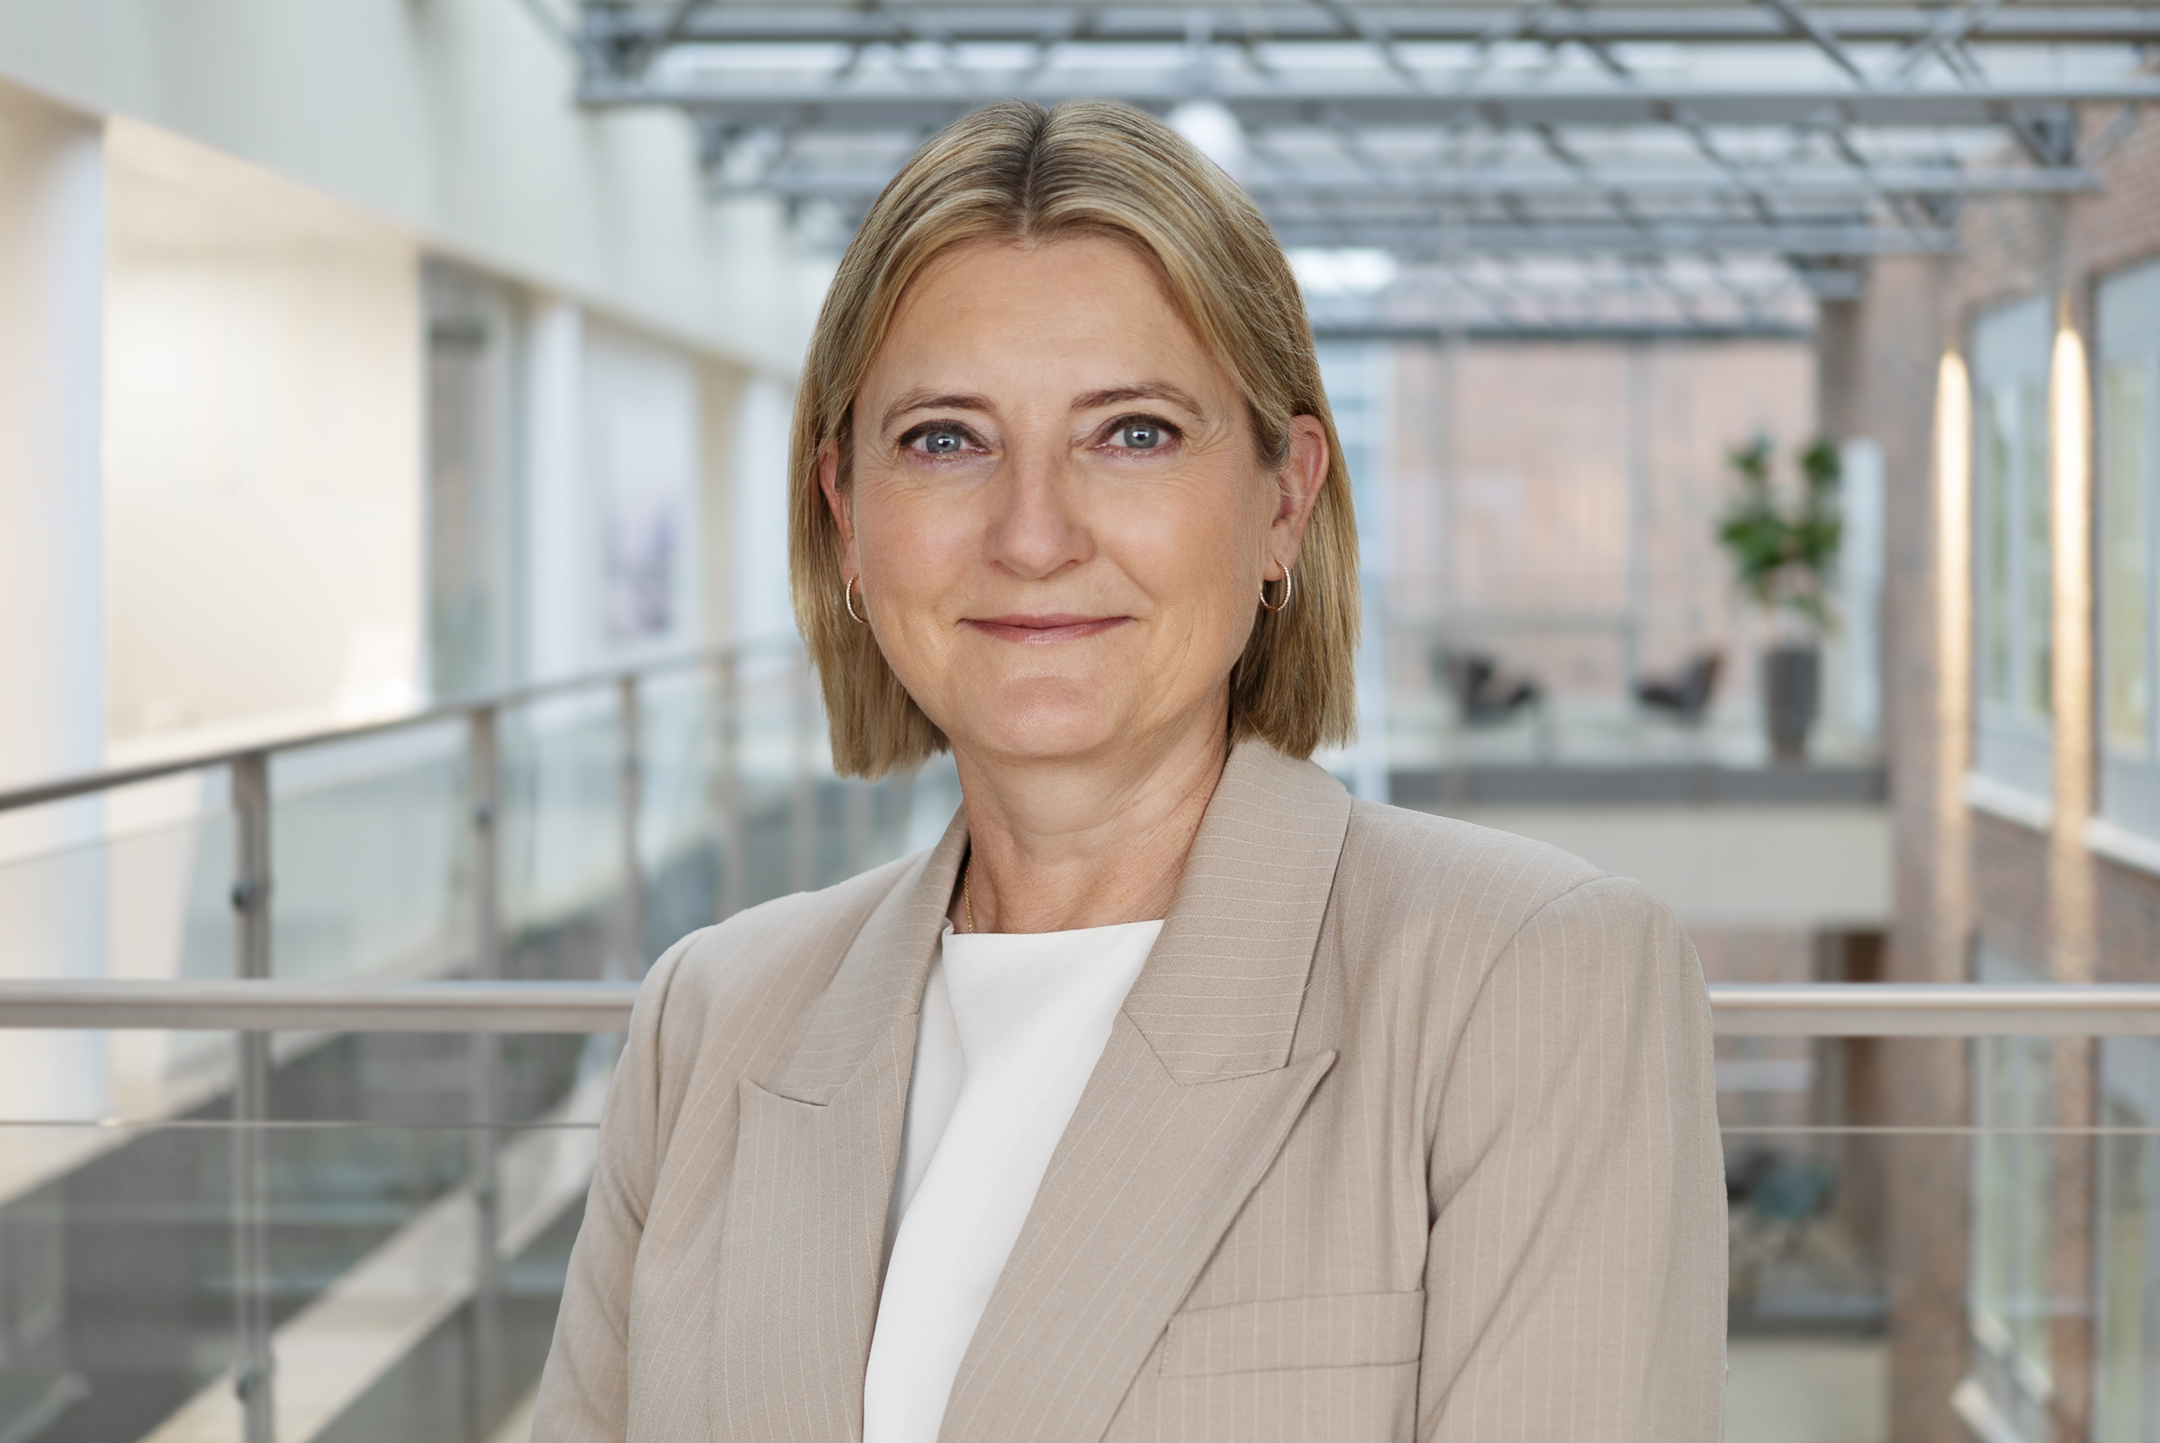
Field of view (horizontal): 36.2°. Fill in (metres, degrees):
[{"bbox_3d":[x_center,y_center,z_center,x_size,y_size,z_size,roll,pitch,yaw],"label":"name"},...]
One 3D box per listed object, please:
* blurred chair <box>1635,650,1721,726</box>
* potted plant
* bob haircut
[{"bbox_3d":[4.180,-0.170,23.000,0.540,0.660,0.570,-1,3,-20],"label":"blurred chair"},{"bbox_3d":[4.745,-0.830,22.400,0.820,2.180,0.800,0,3,0],"label":"potted plant"},{"bbox_3d":[-0.002,-0.099,1.162,0.198,0.232,0.200,-1,3,7],"label":"bob haircut"}]

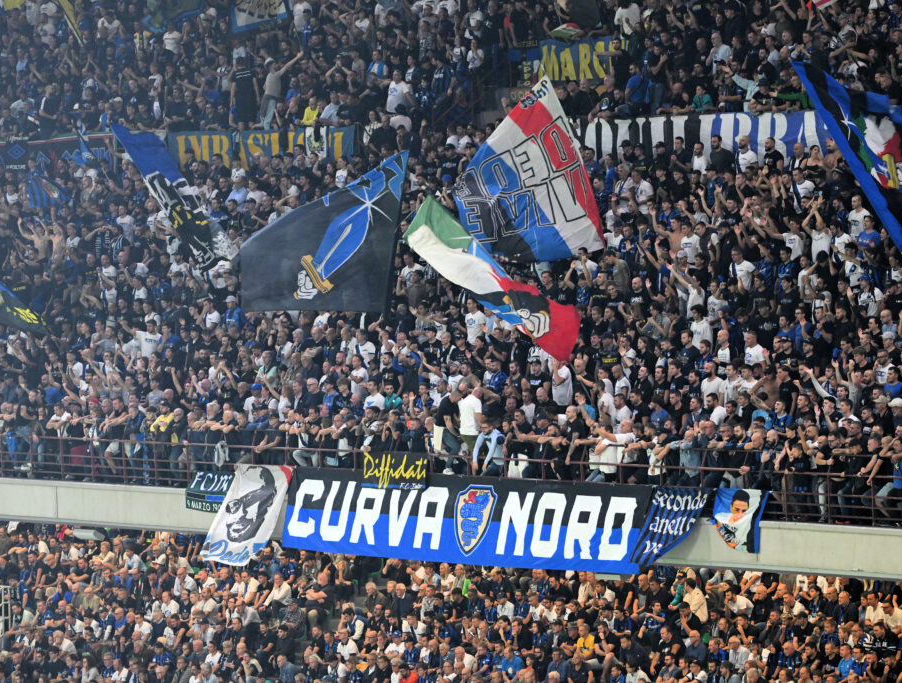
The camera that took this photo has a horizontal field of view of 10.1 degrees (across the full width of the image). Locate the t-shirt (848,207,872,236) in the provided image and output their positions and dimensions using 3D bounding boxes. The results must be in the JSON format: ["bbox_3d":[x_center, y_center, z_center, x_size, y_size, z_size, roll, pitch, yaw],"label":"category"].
[{"bbox_3d":[8.098,-2.329,101.500,0.500,0.660,0.280,0,3,35],"label":"t-shirt"}]

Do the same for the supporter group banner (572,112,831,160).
[{"bbox_3d":[5.458,-4.442,111.499,0.120,1.100,8.451,-3,3,-41],"label":"supporter group banner"}]

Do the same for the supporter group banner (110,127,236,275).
[{"bbox_3d":[-5.746,-2.983,106.800,2.500,3.000,0.900,-1,2,20],"label":"supporter group banner"}]

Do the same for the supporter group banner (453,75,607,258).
[{"bbox_3d":[1.596,-3.608,106.799,3.100,3.800,0.800,-1,2,20],"label":"supporter group banner"}]

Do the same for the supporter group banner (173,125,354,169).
[{"bbox_3d":[-4.609,-4.643,123.176,0.120,1.100,7.237,-3,3,-41],"label":"supporter group banner"}]

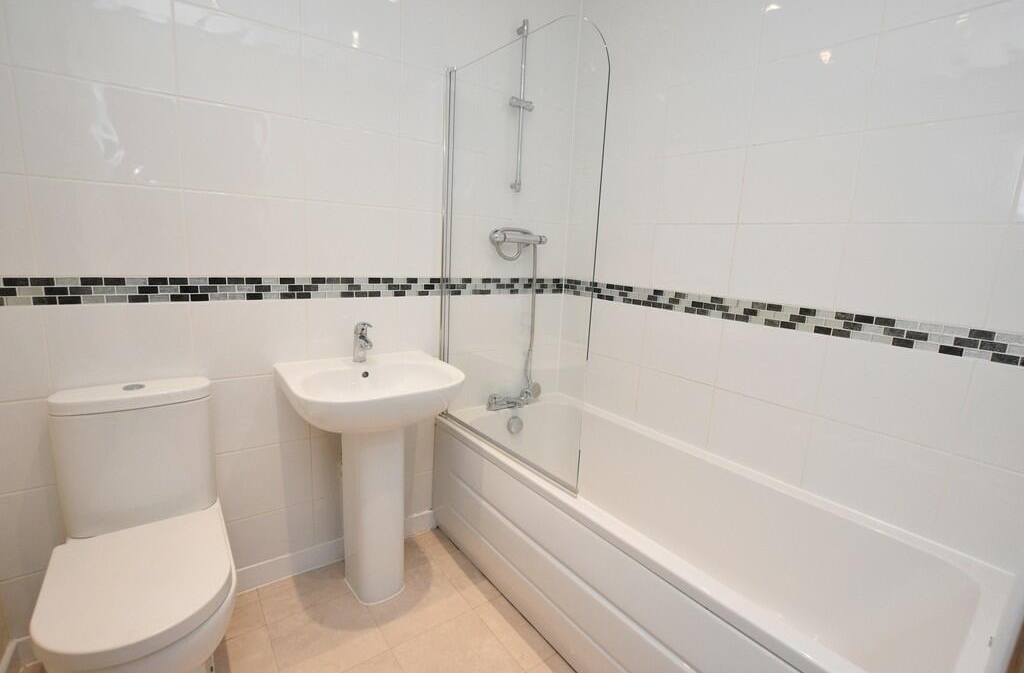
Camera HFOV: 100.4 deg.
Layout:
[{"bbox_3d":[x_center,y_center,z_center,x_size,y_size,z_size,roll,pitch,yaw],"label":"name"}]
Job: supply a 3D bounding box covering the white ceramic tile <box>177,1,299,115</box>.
[{"bbox_3d":[-0.814,-0.812,1.278,0.330,0.250,0.010,-5,13,-36],"label":"white ceramic tile"}]

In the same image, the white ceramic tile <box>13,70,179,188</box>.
[{"bbox_3d":[-1.085,-0.542,1.134,0.330,0.250,0.010,-5,13,-36],"label":"white ceramic tile"}]

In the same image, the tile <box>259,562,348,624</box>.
[{"bbox_3d":[-0.763,0.946,1.599,0.303,0.010,0.200,-5,14,-36],"label":"tile"}]

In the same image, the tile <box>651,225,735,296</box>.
[{"bbox_3d":[0.680,-0.288,1.640,0.010,0.250,0.330,-5,13,-36],"label":"tile"}]

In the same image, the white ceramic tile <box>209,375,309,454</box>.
[{"bbox_3d":[-0.882,0.261,1.480,0.325,0.255,0.010,-4,11,-33],"label":"white ceramic tile"}]

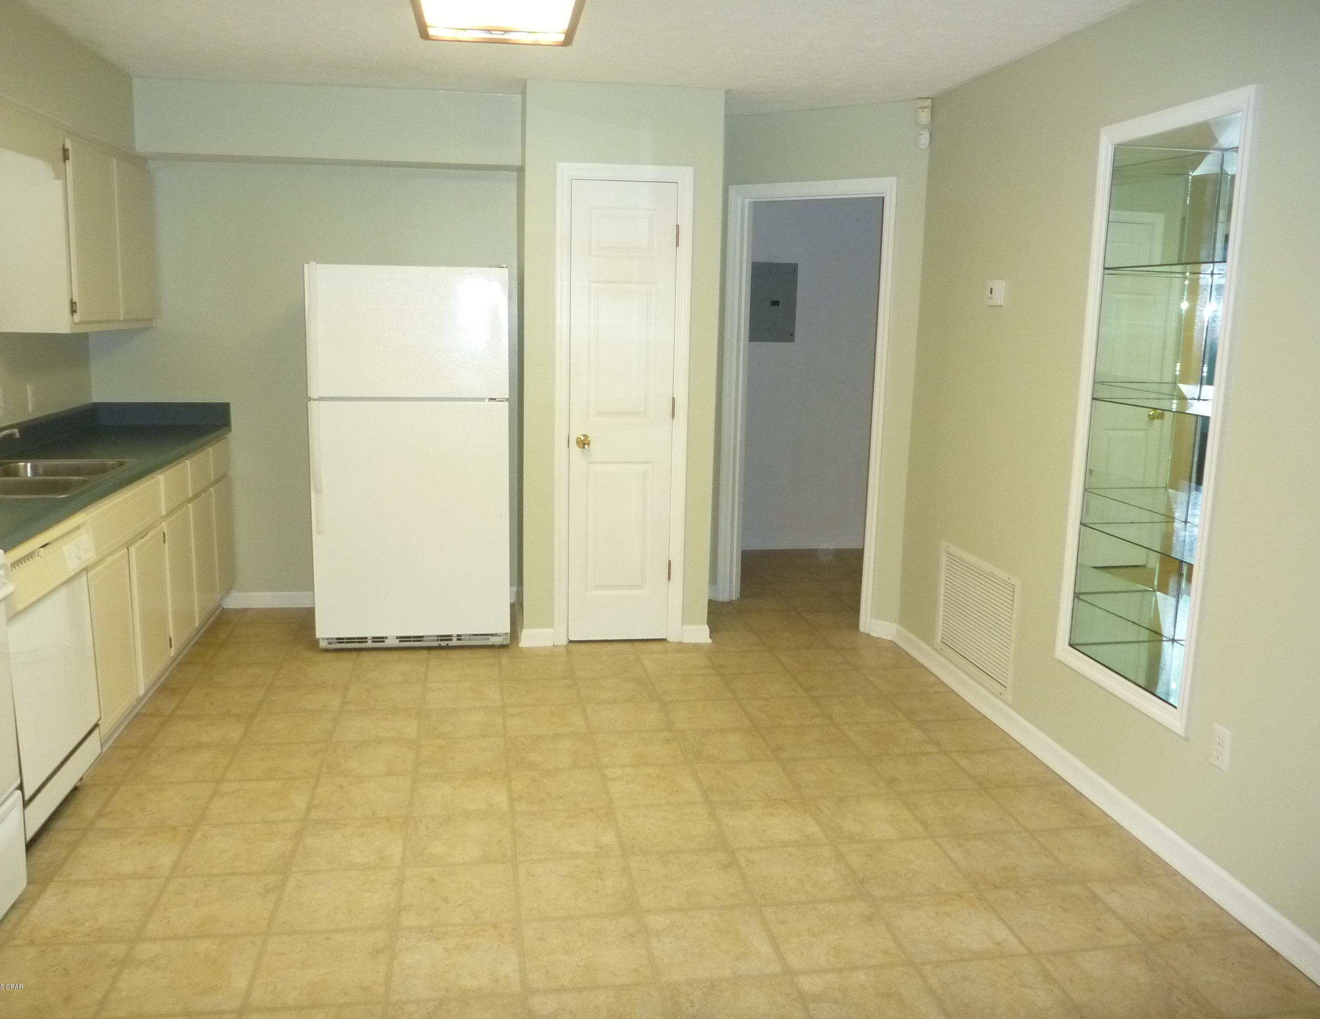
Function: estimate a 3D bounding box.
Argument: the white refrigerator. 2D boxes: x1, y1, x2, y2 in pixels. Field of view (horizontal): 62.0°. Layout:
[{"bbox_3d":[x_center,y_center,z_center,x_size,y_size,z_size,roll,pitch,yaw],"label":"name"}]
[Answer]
[{"bbox_3d":[-1.120,-0.257,5.061,0.830,1.670,0.760,0,10,-9],"label":"white refrigerator"}]

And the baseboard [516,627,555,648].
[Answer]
[{"bbox_3d":[-0.556,0.575,4.976,0.160,0.083,0.022,0,10,-9],"label":"baseboard"}]

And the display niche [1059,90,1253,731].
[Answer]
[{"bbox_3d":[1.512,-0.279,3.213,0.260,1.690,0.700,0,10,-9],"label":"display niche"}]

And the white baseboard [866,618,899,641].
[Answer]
[{"bbox_3d":[1.062,0.564,5.206,0.130,0.092,0.020,8,12,35],"label":"white baseboard"}]

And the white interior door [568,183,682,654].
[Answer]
[{"bbox_3d":[-0.169,-0.402,4.883,0.460,2.030,0.045,0,10,-9],"label":"white interior door"}]

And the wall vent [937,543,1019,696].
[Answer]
[{"bbox_3d":[1.236,0.415,4.318,0.028,0.458,0.690,0,10,-9],"label":"wall vent"}]

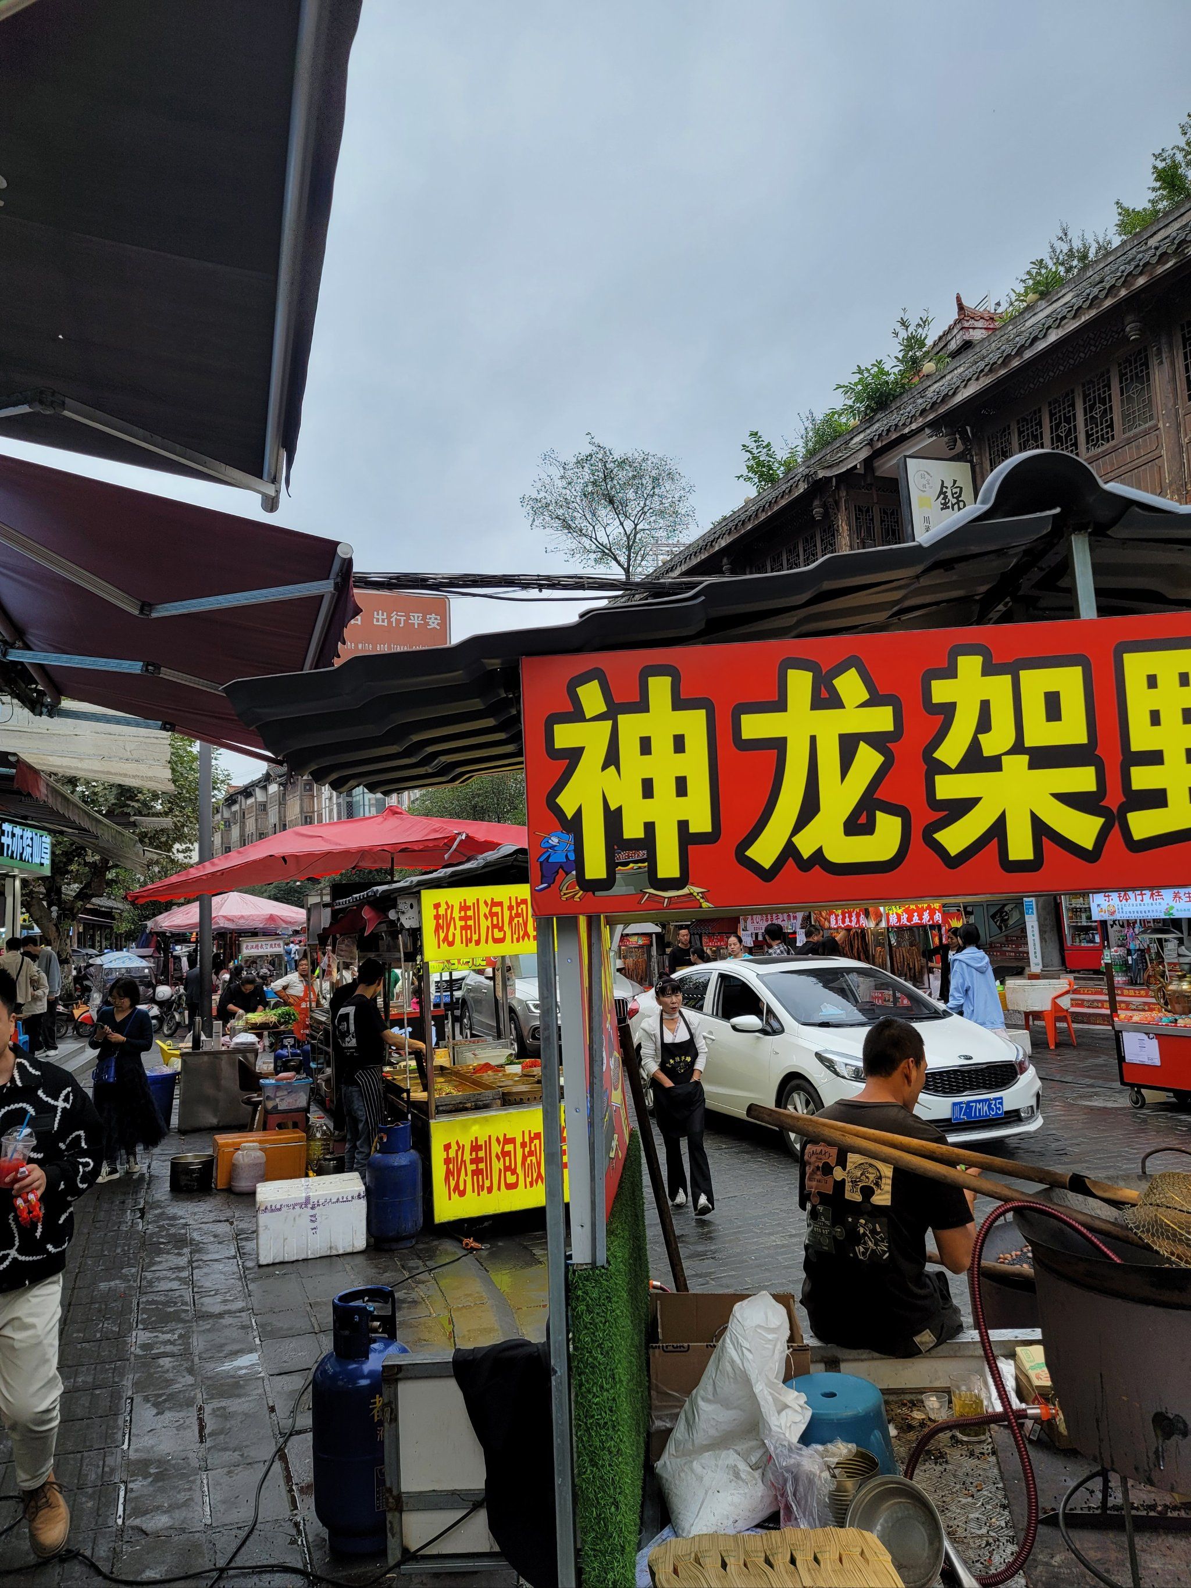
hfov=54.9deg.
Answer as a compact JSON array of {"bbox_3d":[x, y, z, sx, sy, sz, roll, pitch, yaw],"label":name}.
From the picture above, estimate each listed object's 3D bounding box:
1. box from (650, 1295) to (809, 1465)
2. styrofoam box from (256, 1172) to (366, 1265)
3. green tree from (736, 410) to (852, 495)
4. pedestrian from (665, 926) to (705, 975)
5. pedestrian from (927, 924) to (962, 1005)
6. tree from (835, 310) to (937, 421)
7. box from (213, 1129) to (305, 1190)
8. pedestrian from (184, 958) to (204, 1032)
[{"bbox_3d":[0.331,1.483,2.892,0.400,0.300,0.340,-3,-5,5],"label":"box"},{"bbox_3d":[-1.719,2.541,6.888,0.610,0.360,0.440,0,-6,-20],"label":"styrofoam box"},{"bbox_3d":[3.820,-6.557,22.000,1.100,1.150,2.300,0,-6,-21],"label":"green tree"},{"bbox_3d":[1.200,2.663,15.300,0.500,1.700,0.340,-2,-5,-6],"label":"pedestrian"},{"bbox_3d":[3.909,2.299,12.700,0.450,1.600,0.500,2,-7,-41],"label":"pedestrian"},{"bbox_3d":[4.871,-7.155,19.200,1.000,1.150,1.700,0,-6,-21],"label":"tree"},{"bbox_3d":[-2.508,2.702,8.590,0.630,0.350,0.350,0,-6,-21],"label":"box"},{"bbox_3d":[-6.536,3.478,19.000,0.520,1.680,0.350,-1,-5,-14],"label":"pedestrian"}]

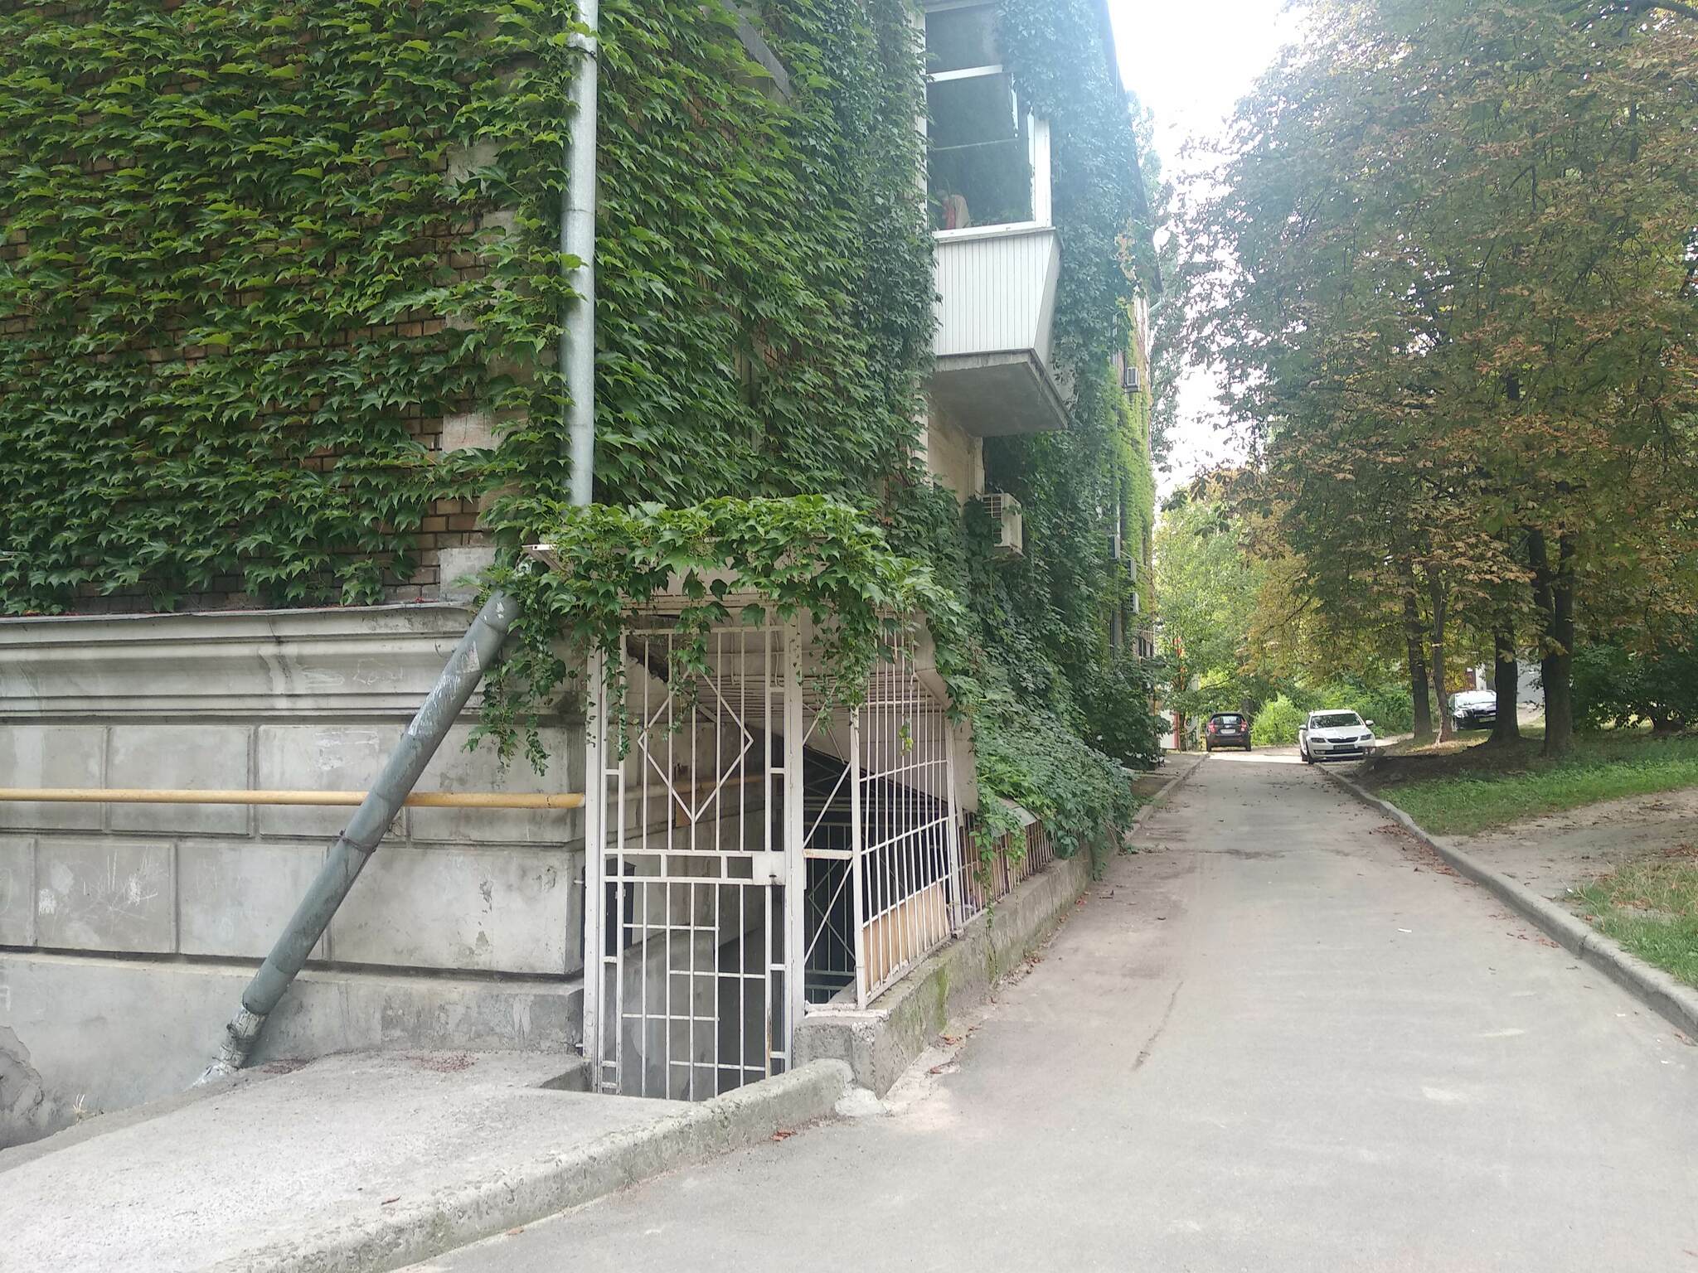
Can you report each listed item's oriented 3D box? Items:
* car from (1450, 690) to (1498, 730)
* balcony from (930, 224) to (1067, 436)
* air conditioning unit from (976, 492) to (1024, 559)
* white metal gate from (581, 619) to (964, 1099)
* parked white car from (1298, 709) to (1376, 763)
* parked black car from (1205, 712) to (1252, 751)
[{"bbox_3d":[23.047,2.722,46.744,1.790,1.470,4.400,-6,-5,16],"label":"car"},{"bbox_3d":[1.614,-3.059,13.306,1.282,1.261,2.758,-1,-4,16],"label":"balcony"},{"bbox_3d":[1.706,-1.222,14.114,0.285,0.562,0.780,-2,-4,18],"label":"air conditioning unit"},{"bbox_3d":[-0.290,0.997,6.268,1.353,2.055,1.750,-1,-4,16],"label":"white metal gate"},{"bbox_3d":[14.377,2.925,37.619,1.830,1.460,4.660,-6,-5,16],"label":"parked white car"},{"bbox_3d":[15.047,3.783,50.555,1.690,1.505,3.950,-1,-4,16],"label":"parked black car"}]

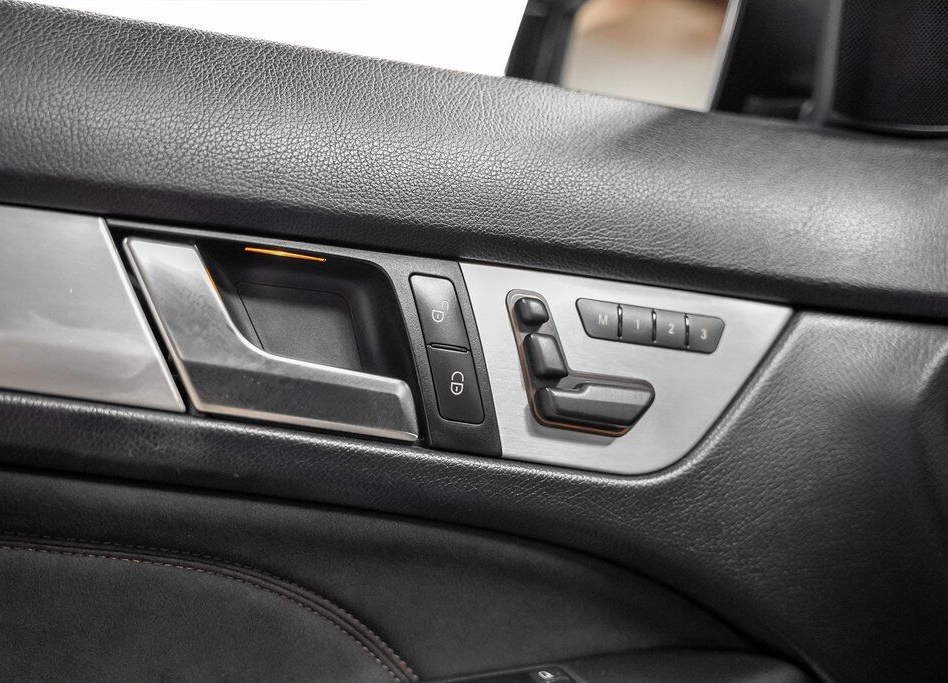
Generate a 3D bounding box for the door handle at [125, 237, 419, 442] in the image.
[{"bbox_3d":[-0.086,0.002,0.471,0.128,0.072,0.026,8,-16,-16],"label":"door handle"}]

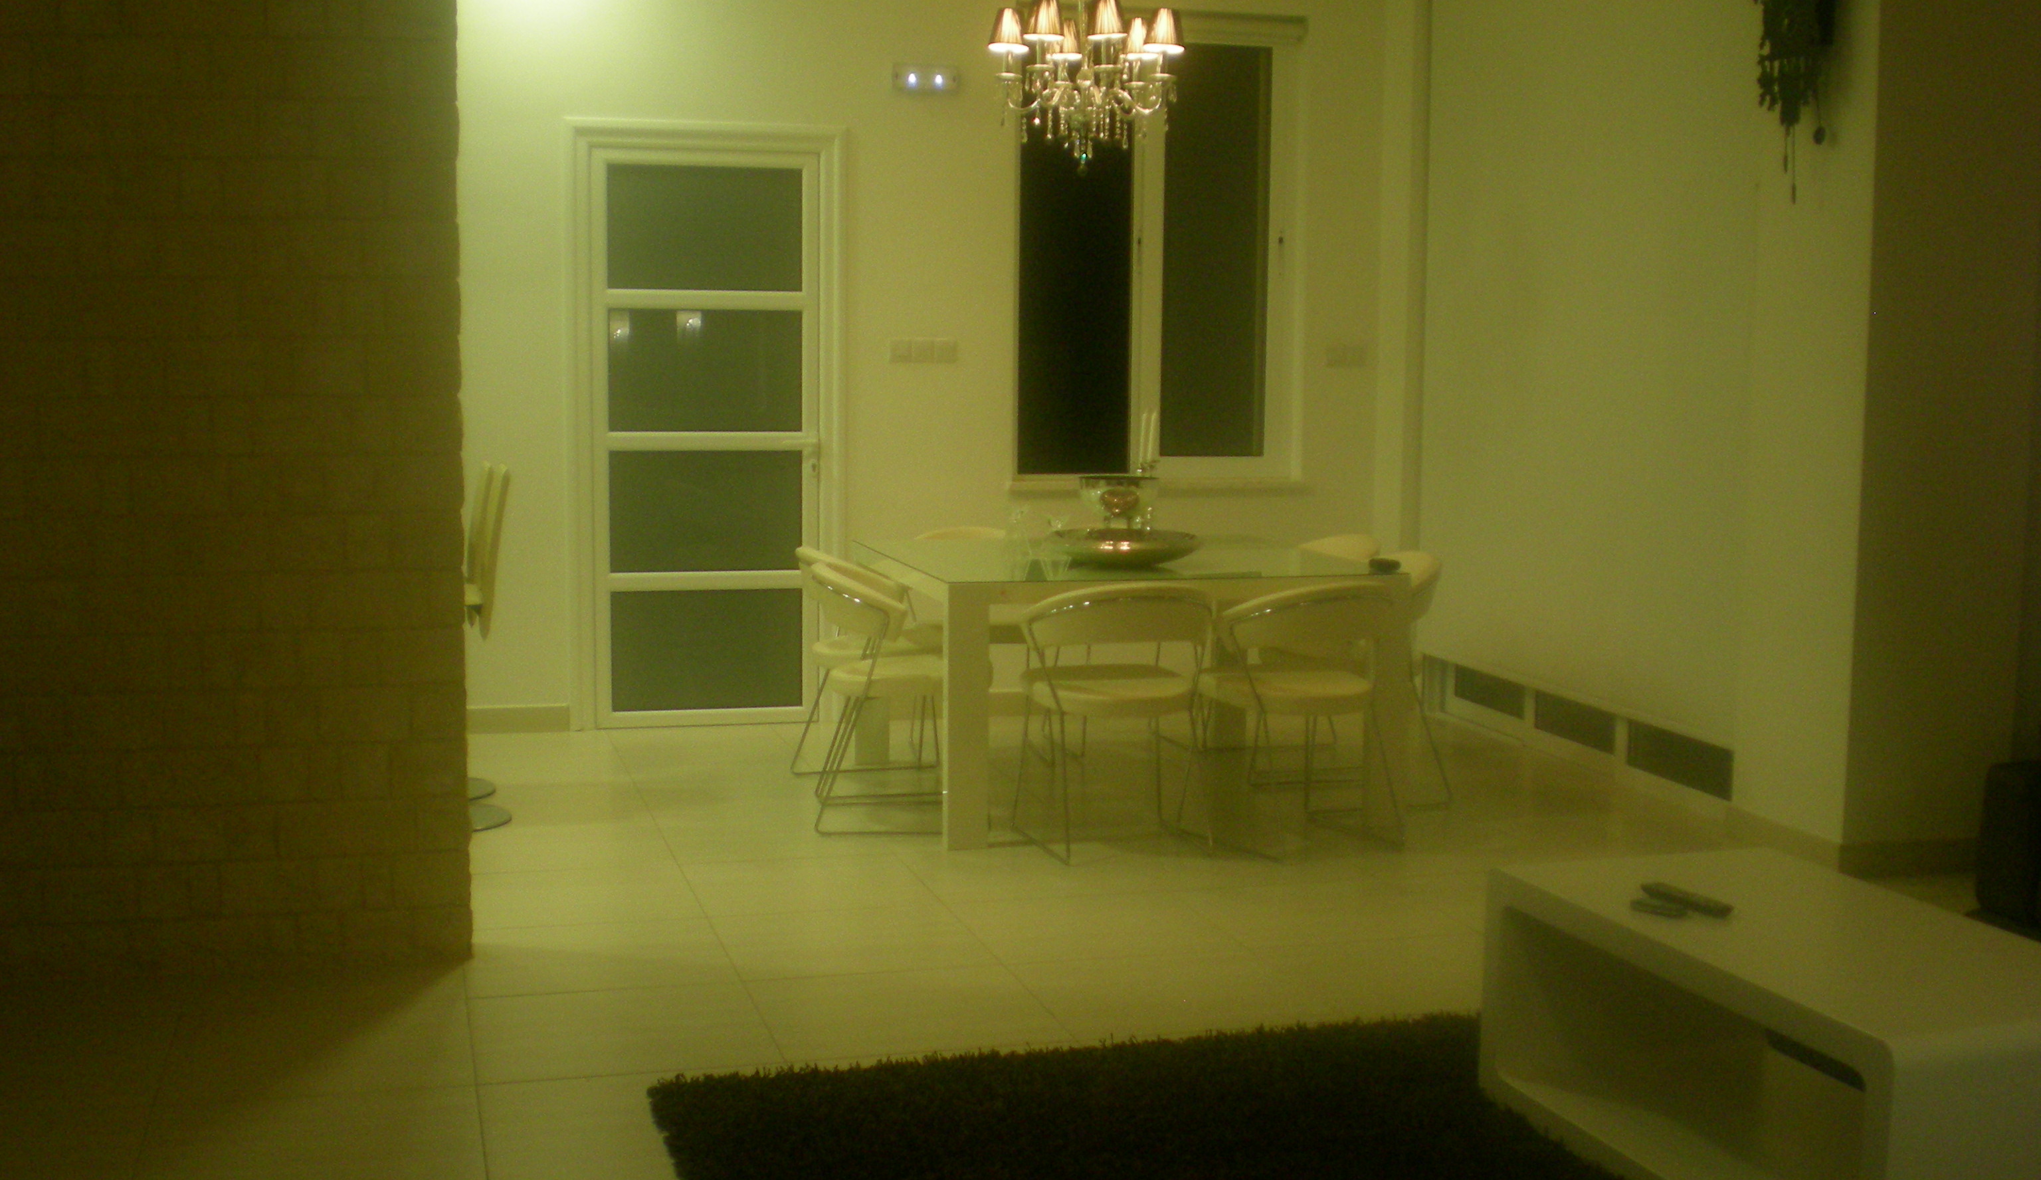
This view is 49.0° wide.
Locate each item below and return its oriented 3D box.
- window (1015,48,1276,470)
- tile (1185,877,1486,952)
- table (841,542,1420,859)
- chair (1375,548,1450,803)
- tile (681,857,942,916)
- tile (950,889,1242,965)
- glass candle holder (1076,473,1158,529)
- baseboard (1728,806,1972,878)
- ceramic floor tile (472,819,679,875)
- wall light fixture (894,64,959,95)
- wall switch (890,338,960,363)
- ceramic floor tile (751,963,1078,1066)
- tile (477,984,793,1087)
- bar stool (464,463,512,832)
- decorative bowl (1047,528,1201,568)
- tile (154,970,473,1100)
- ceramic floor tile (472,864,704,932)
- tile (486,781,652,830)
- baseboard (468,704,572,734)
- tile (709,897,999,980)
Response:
[{"bbox_3d":[0.499,-1.279,8.763,1.070,1.650,0.100,-1,7,-15],"label":"window"},{"bbox_3d":[0.775,0.832,5.791,0.600,0.010,0.595,-1,7,-15],"label":"tile"},{"bbox_3d":[0.282,0.261,7.130,1.400,0.757,1.400,-1,7,-16],"label":"table"},{"bbox_3d":[1.070,0.278,7.284,0.540,0.775,0.560,-1,7,-15],"label":"chair"},{"bbox_3d":[-0.567,0.780,5.910,0.600,0.010,0.590,-1,7,-16],"label":"tile"},{"bbox_3d":[0.171,0.833,5.523,0.600,0.010,0.590,-1,7,-16],"label":"tile"},{"bbox_3d":[0.318,-0.249,7.361,0.262,0.257,0.262,0,6,0],"label":"glass candle holder"},{"bbox_3d":[2.374,0.701,6.375,0.440,0.088,0.540,-1,7,-16],"label":"baseboard"},{"bbox_3d":[-1.320,0.740,6.448,0.600,0.010,0.595,-1,7,-15],"label":"ceramic floor tile"},{"bbox_3d":[-0.341,-1.843,8.080,0.250,0.100,0.060,-1,7,-16],"label":"wall light fixture"},{"bbox_3d":[-0.348,-0.875,8.250,0.258,0.086,0.012,-1,7,-16],"label":"wall switch"},{"bbox_3d":[-0.253,0.909,4.808,0.600,0.010,0.590,-1,7,-16],"label":"ceramic floor tile"},{"bbox_3d":[-0.831,0.918,4.643,0.600,0.010,0.590,-1,7,-16],"label":"tile"},{"bbox_3d":[-1.718,0.159,6.527,0.480,1.050,0.450,-1,7,-16],"label":"bar stool"},{"bbox_3d":[0.318,-0.129,6.893,0.470,0.105,0.470,1,6,0],"label":"decorative bowl"},{"bbox_3d":[-1.430,0.942,4.605,0.600,0.010,0.595,-1,7,-15],"label":"tile"},{"bbox_3d":[-1.160,0.805,5.874,0.600,0.010,0.595,-1,7,-15],"label":"ceramic floor tile"},{"bbox_3d":[-1.456,0.659,6.848,0.600,0.010,0.590,-1,7,-16],"label":"tile"},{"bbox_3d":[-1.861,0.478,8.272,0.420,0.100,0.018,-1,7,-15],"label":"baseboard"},{"bbox_3d":[-0.427,0.855,5.479,0.600,0.010,0.595,-1,7,-15],"label":"tile"}]

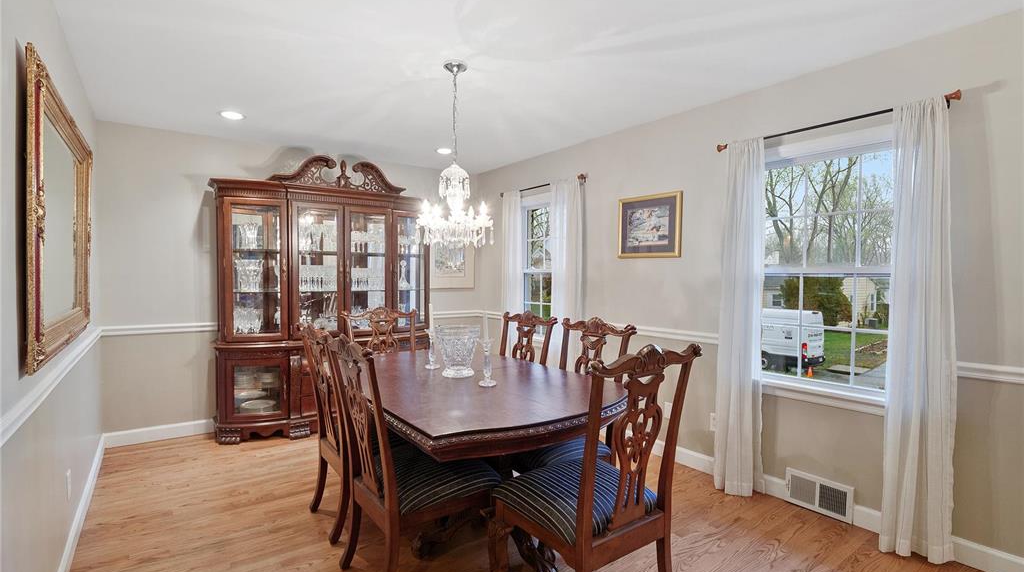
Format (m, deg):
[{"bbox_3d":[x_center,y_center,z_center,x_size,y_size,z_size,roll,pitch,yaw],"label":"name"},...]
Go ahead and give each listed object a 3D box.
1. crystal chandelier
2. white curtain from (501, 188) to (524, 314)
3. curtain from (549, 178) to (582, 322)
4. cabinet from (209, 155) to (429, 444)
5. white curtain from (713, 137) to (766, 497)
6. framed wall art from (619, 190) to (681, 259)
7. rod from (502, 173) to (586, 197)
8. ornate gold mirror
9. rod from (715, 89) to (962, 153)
[{"bbox_3d":[-0.304,-0.703,2.449,0.420,0.970,0.420,0,1,0],"label":"crystal chandelier"},{"bbox_3d":[0.002,0.145,4.553,0.110,2.130,0.340,-1,2,-38],"label":"white curtain"},{"bbox_3d":[0.466,0.159,3.964,0.110,2.130,0.380,-1,2,-38],"label":"curtain"},{"bbox_3d":[-1.560,0.055,4.047,1.880,2.320,0.530,-1,1,-34],"label":"cabinet"},{"bbox_3d":[1.387,0.186,2.793,0.110,2.130,0.290,-1,2,-38],"label":"white curtain"},{"bbox_3d":[1.014,-0.439,3.369,0.030,0.460,0.550,-1,2,-38],"label":"framed wall art"},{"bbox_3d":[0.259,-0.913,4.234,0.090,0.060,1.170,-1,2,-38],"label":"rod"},{"bbox_3d":[-1.895,-0.237,1.940,0.060,0.970,1.500,0,1,-38],"label":"ornate gold mirror"},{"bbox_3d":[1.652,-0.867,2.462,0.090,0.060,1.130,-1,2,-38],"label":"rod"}]

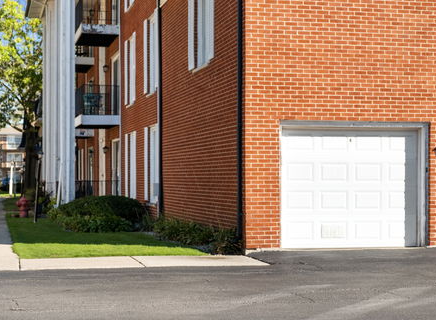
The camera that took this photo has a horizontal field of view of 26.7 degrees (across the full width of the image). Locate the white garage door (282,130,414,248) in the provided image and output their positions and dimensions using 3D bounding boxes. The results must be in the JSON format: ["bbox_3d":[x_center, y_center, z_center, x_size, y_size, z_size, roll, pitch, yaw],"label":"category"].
[{"bbox_3d":[2.156,0.462,14.995,2.446,1.954,0.102,0,-1,-14],"label":"white garage door"}]

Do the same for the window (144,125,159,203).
[{"bbox_3d":[-1.665,0.106,23.241,0.142,1.959,2.274,0,-1,-13],"label":"window"}]

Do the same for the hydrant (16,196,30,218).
[{"bbox_3d":[-6.062,1.470,28.629,0.406,0.670,0.406,0,-1,-13],"label":"hydrant"}]

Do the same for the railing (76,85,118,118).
[{"bbox_3d":[-4.059,-1.865,30.649,1.188,0.974,2.862,0,-1,-13],"label":"railing"}]

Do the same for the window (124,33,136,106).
[{"bbox_3d":[-2.559,-2.627,26.995,0.142,1.969,2.294,0,-1,-13],"label":"window"}]

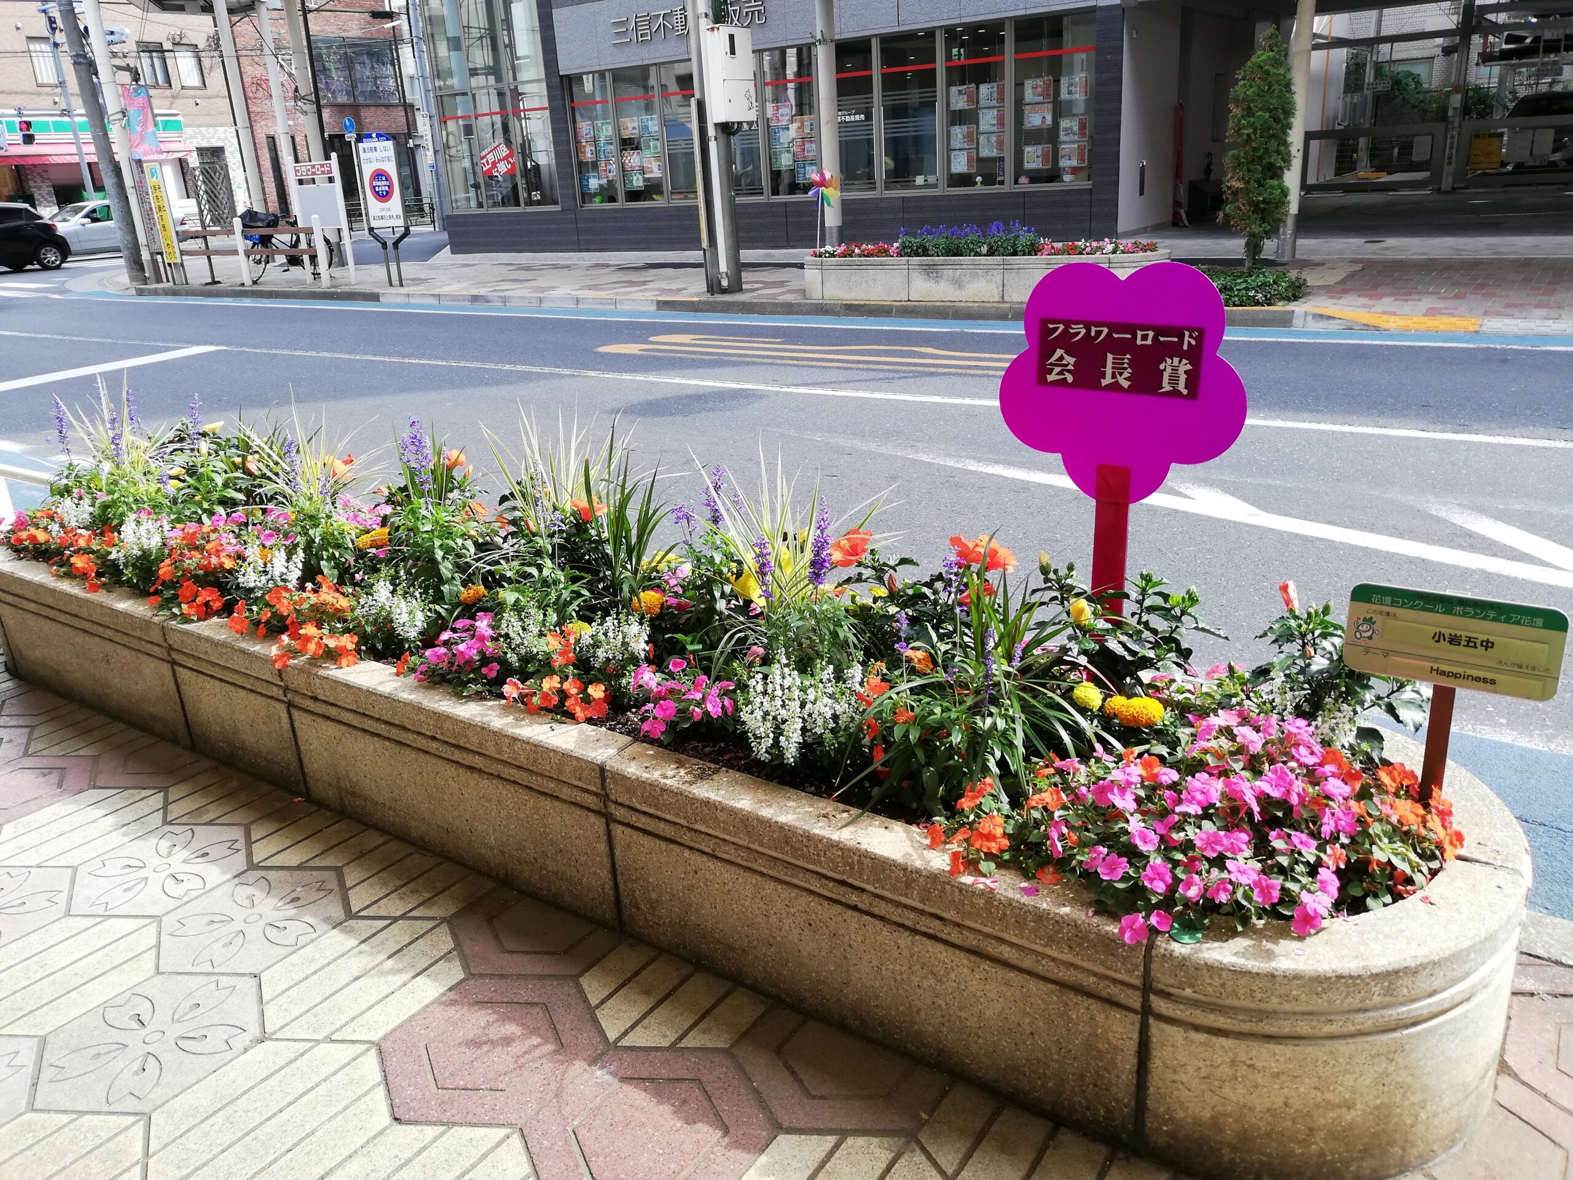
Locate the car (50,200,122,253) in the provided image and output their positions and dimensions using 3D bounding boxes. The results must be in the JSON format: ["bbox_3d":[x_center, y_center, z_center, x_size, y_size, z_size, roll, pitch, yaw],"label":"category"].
[{"bbox_3d":[-18.109,-9.373,30.908,1.740,1.440,4.500,10,24,32],"label":"car"}]

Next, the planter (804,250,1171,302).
[{"bbox_3d":[1.795,-3.026,11.362,3.800,0.400,0.800,11,25,34],"label":"planter"}]

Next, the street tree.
[{"bbox_3d":[3.861,-3.458,9.668,0.540,2.080,0.540,11,25,34],"label":"street tree"}]

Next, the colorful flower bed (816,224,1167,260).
[{"bbox_3d":[1.775,-3.335,11.249,3.600,0.300,0.660,11,25,34],"label":"colorful flower bed"}]

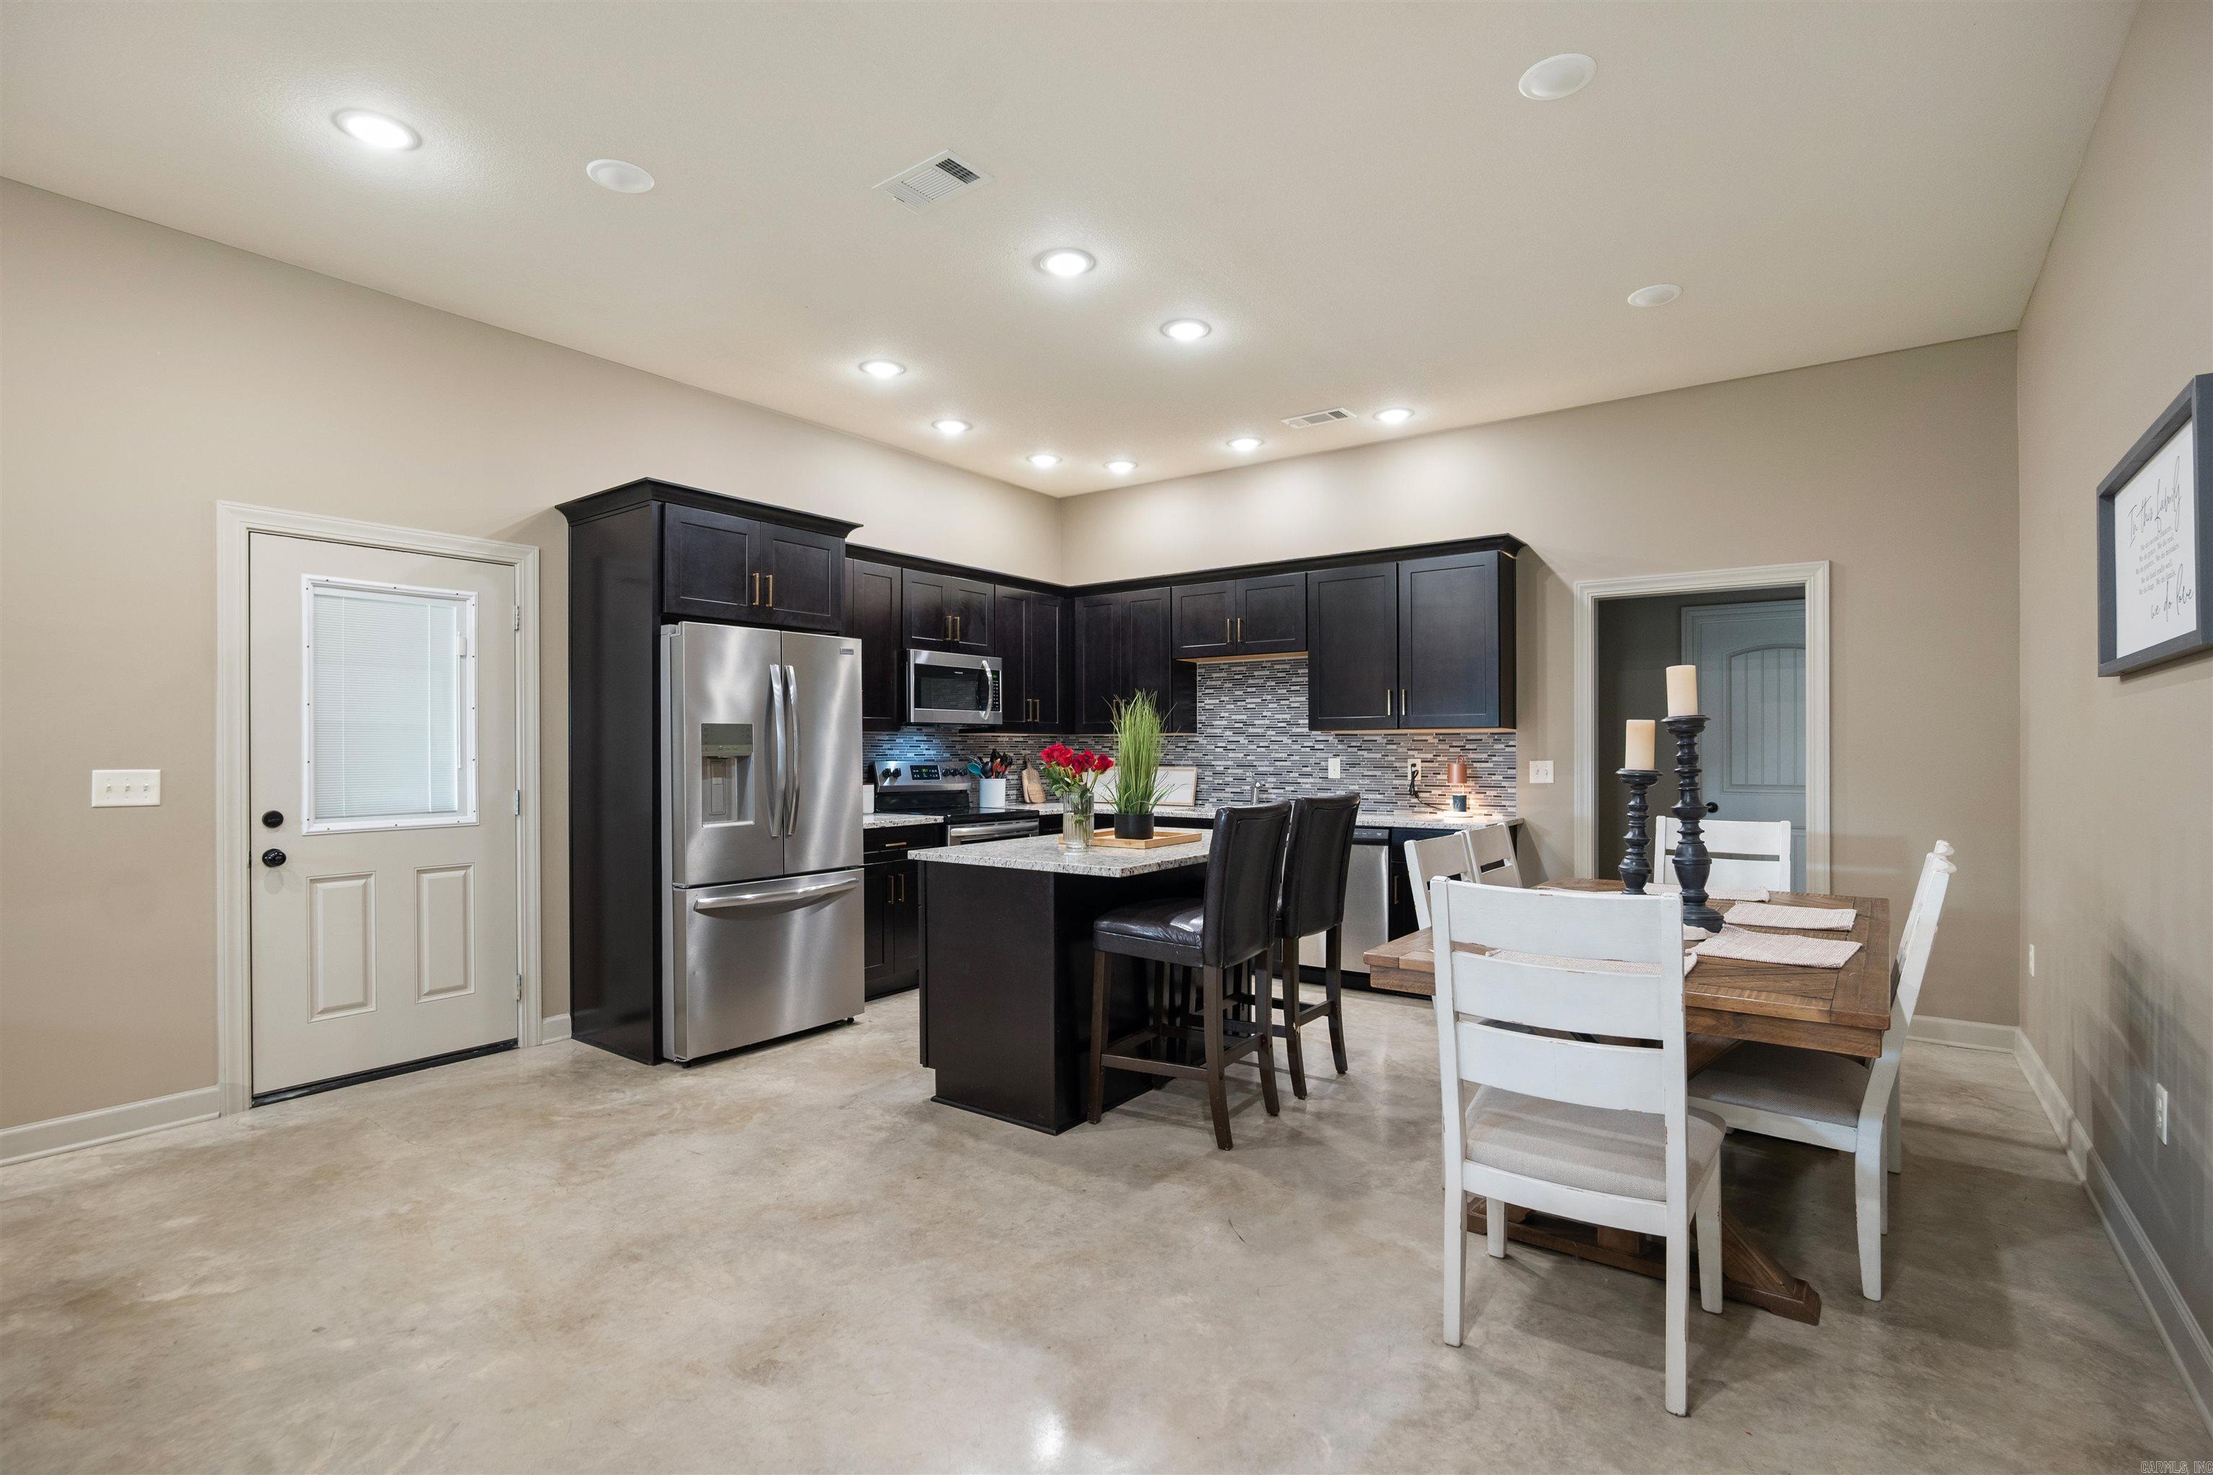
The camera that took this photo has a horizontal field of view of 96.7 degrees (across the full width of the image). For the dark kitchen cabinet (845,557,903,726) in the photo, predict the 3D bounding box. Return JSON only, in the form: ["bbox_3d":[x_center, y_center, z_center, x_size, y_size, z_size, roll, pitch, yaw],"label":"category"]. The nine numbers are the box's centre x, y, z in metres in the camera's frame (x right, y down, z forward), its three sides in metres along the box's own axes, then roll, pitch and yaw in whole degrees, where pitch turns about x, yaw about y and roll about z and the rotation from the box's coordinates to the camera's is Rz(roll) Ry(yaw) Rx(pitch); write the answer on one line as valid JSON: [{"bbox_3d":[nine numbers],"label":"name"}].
[{"bbox_3d":[-1.458,-0.509,5.362,0.325,0.930,0.630,0,0,38],"label":"dark kitchen cabinet"}]

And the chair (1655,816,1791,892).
[{"bbox_3d":[2.237,0.816,3.606,0.500,1.025,0.620,0,0,35],"label":"chair"}]

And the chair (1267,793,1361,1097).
[{"bbox_3d":[0.646,0.780,3.862,0.550,1.100,0.460,0,0,37],"label":"chair"}]

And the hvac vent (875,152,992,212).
[{"bbox_3d":[-0.544,-1.722,3.070,0.350,0.020,0.195,0,0,38],"label":"hvac vent"}]

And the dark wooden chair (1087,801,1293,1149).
[{"bbox_3d":[0.320,0.780,3.425,0.550,1.100,0.460,0,0,37],"label":"dark wooden chair"}]

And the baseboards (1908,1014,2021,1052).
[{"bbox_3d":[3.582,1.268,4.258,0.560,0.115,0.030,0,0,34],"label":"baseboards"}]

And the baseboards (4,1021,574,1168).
[{"bbox_3d":[-2.888,1.264,3.684,0.030,0.115,1.680,0,0,38],"label":"baseboards"}]

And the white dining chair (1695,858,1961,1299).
[{"bbox_3d":[1.833,0.817,2.604,0.620,1.026,0.510,0,0,39],"label":"white dining chair"}]

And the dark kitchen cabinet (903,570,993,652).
[{"bbox_3d":[-1.028,-0.706,5.808,0.335,0.450,0.740,0,0,38],"label":"dark kitchen cabinet"}]

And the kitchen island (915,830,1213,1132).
[{"bbox_3d":[0.060,0.875,3.892,0.945,0.910,1.355,0,0,37],"label":"kitchen island"}]

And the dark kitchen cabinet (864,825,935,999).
[{"bbox_3d":[-1.314,0.893,5.265,0.630,0.875,0.640,0,0,37],"label":"dark kitchen cabinet"}]

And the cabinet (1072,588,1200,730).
[{"bbox_3d":[0.192,-0.490,6.627,0.790,0.920,0.335,0,0,37],"label":"cabinet"}]

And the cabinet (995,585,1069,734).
[{"bbox_3d":[-0.599,-0.511,6.474,0.325,0.930,0.685,0,0,38],"label":"cabinet"}]

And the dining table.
[{"bbox_3d":[1.681,0.946,2.983,1.080,0.768,1.820,0,0,38],"label":"dining table"}]

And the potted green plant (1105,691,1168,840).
[{"bbox_3d":[0.119,0.103,3.858,0.230,0.575,0.220,0,0,0],"label":"potted green plant"}]

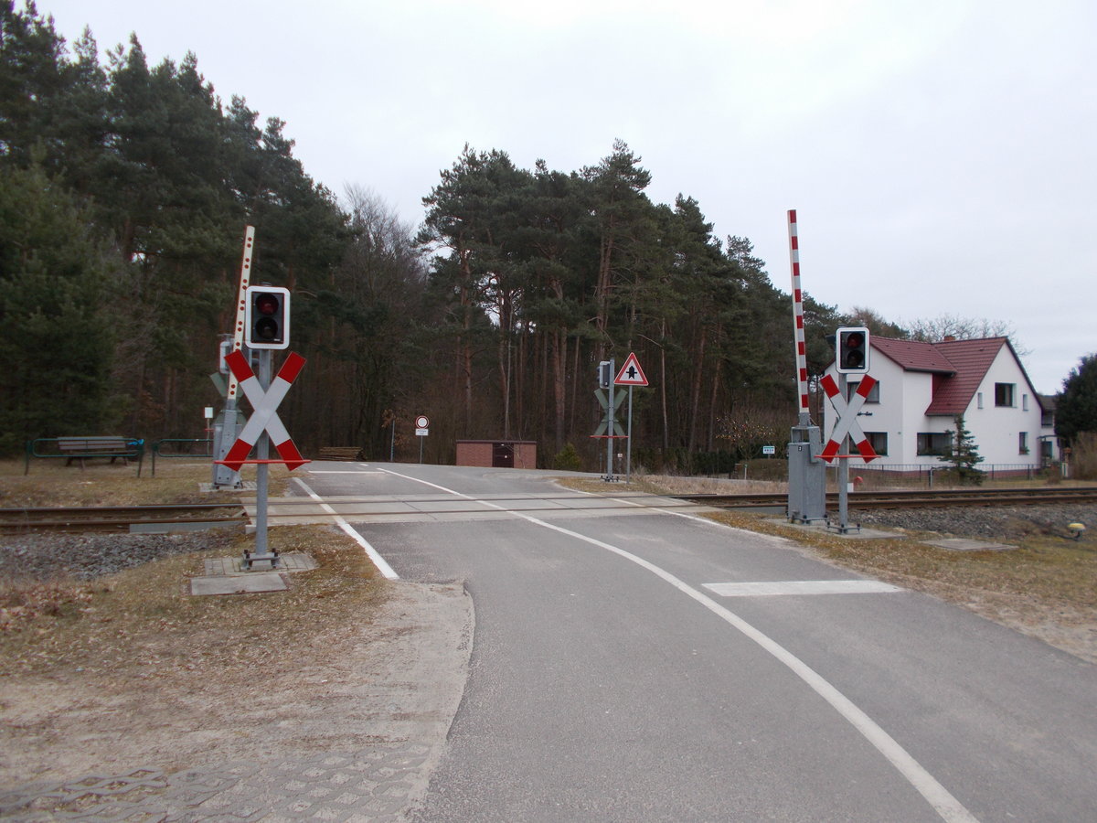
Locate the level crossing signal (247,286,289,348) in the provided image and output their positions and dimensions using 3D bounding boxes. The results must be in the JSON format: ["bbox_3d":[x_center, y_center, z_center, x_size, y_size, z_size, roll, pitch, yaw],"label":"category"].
[{"bbox_3d":[-2.502,-0.836,7.350,0.380,0.555,0.300,1,-1,-15],"label":"level crossing signal"}]

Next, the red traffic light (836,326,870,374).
[{"bbox_3d":[3.734,-0.751,10.100,0.380,0.555,0.300,0,-1,11],"label":"red traffic light"}]

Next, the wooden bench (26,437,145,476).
[{"bbox_3d":[-11.257,1.051,20.600,0.680,0.820,1.950,0,-1,23],"label":"wooden bench"}]

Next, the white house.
[{"bbox_3d":[22.100,-0.450,46.800,11.800,7.700,8.300,1,-1,-33],"label":"white house"}]

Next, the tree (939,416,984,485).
[{"bbox_3d":[14.245,1.312,28.500,1.600,2.450,1.600,0,-1,27],"label":"tree"}]

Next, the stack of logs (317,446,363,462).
[{"bbox_3d":[-9.424,1.968,37.500,2.050,0.680,1.100,1,-1,10],"label":"stack of logs"}]

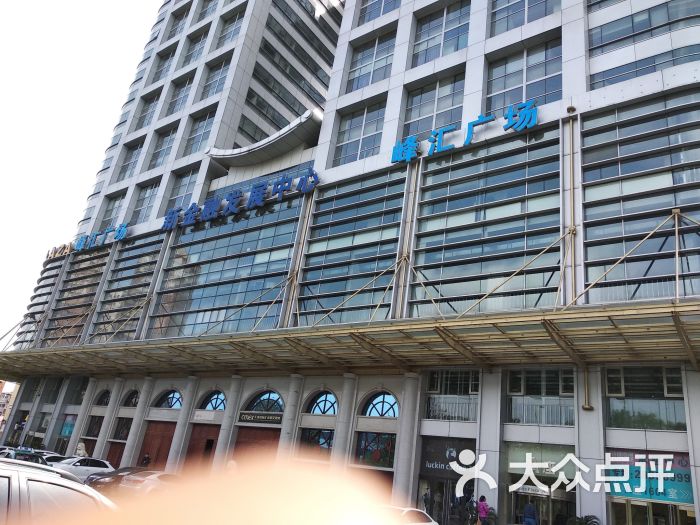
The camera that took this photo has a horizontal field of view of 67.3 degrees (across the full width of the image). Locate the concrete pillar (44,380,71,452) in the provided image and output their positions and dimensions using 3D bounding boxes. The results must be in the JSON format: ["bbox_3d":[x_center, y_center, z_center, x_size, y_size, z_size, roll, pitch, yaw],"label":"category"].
[{"bbox_3d":[-26.301,14.267,47.856,1.100,7.200,0.950,-9,-29,36],"label":"concrete pillar"}]

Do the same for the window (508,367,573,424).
[{"bbox_3d":[8.809,6.093,24.073,3.384,2.544,0.200,-9,-29,35],"label":"window"}]

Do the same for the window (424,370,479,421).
[{"bbox_3d":[5.284,6.659,26.611,3.120,2.544,0.200,-9,-29,35],"label":"window"}]

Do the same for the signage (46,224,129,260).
[{"bbox_3d":[-27.402,-1.977,54.434,14.985,2.065,0.300,-9,-29,35],"label":"signage"}]

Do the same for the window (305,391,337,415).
[{"bbox_3d":[-1.435,8.360,31.335,2.760,1.368,0.200,-9,-29,35],"label":"window"}]

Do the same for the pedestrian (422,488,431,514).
[{"bbox_3d":[3.545,11.428,24.455,0.500,1.670,0.360,14,-24,-13],"label":"pedestrian"}]

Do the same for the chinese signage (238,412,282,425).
[{"bbox_3d":[-5.591,9.867,33.244,4.300,0.660,0.120,-9,-29,36],"label":"chinese signage"}]

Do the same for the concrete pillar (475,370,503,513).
[{"bbox_3d":[6.567,8.762,24.179,1.080,7.350,1.000,-9,-29,36],"label":"concrete pillar"}]

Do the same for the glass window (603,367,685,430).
[{"bbox_3d":[12.985,5.973,23.258,3.164,2.814,0.150,-9,-29,35],"label":"glass window"}]

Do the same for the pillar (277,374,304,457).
[{"bbox_3d":[-3.686,10.292,30.967,0.780,7.350,0.780,-9,-29,36],"label":"pillar"}]

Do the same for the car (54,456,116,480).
[{"bbox_3d":[-16.599,12.530,31.500,1.840,1.550,4.450,-9,-29,35],"label":"car"}]

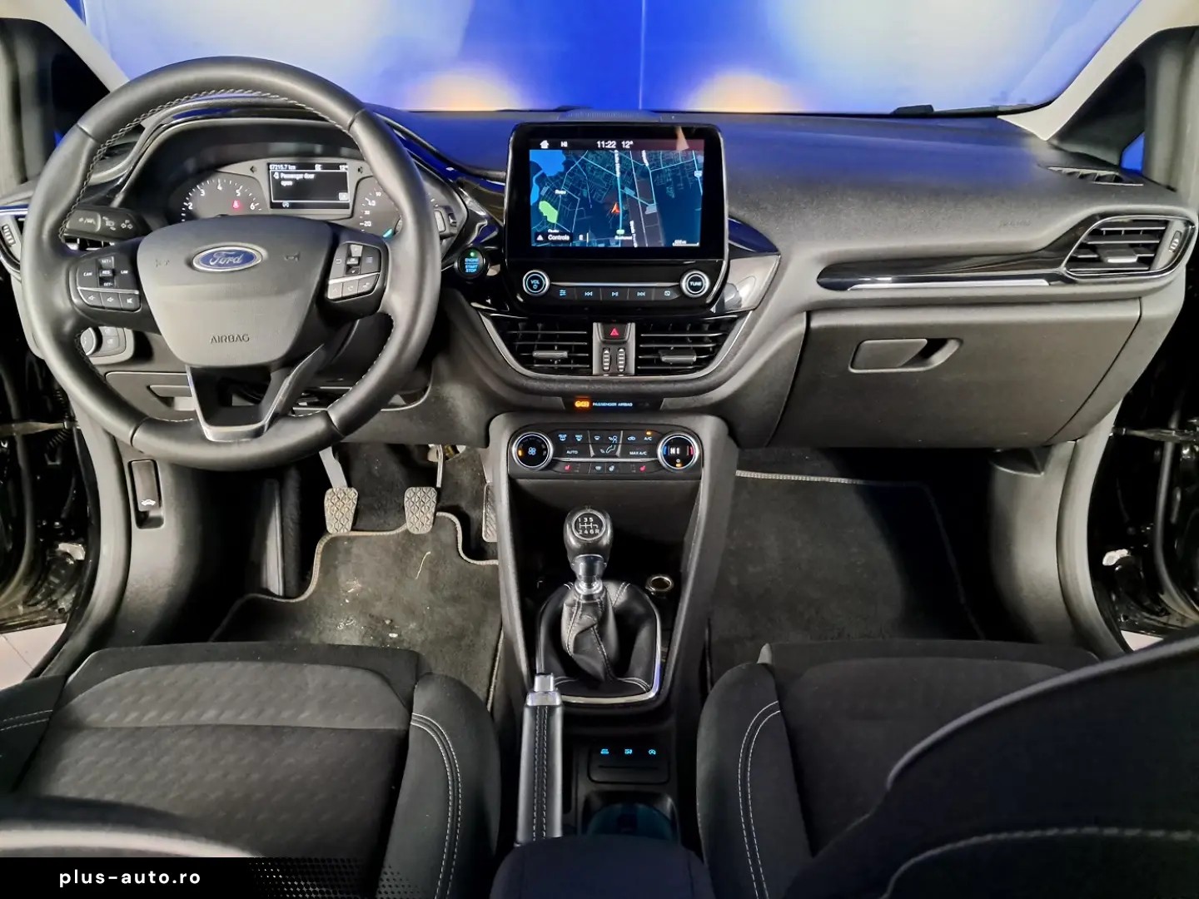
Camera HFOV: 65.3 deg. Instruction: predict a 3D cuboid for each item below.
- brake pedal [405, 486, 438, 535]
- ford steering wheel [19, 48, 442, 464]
[{"bbox_3d":[-0.270,0.093,1.420,0.050,0.071,0.025,0,-7,0],"label":"brake pedal"},{"bbox_3d":[-0.328,-0.165,0.860,0.370,0.370,0.095,-3,-2,0],"label":"ford steering wheel"}]

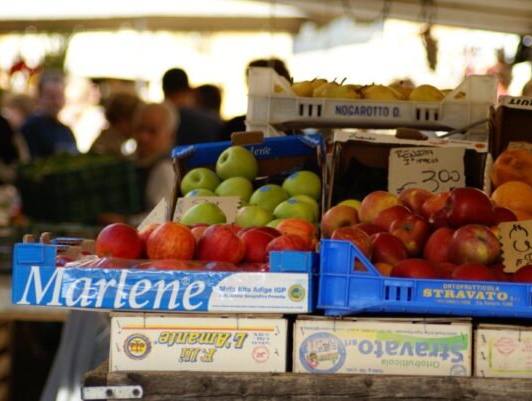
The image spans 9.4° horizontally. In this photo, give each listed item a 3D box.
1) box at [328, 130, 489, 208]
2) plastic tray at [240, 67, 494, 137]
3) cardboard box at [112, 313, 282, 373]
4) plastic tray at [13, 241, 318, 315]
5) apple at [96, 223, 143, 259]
[{"bbox_3d":[0.270,0.027,6.213,0.300,0.120,0.460,6,24,1],"label":"box"},{"bbox_3d":[0.226,-0.207,6.719,0.500,0.115,0.300,2,2,5],"label":"plastic tray"},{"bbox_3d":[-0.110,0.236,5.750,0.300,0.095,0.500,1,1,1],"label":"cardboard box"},{"bbox_3d":[-0.156,0.124,5.558,0.500,0.106,0.300,2,1,5],"label":"plastic tray"},{"bbox_3d":[-0.250,0.074,5.540,0.078,0.070,0.078,2,1,5],"label":"apple"}]

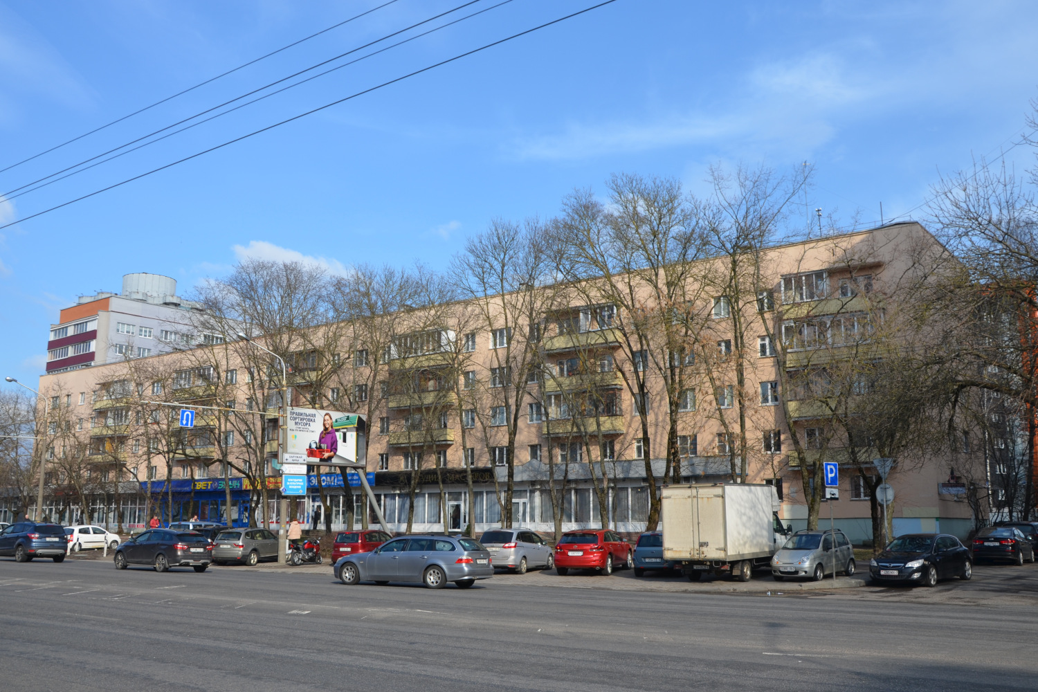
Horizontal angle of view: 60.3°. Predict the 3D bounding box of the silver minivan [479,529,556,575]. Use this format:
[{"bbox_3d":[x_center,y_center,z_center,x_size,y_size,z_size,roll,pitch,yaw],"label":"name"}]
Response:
[{"bbox_3d":[-0.058,8.088,35.436,1.828,1.684,4.520,-5,-12,23],"label":"silver minivan"}]

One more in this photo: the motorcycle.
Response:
[{"bbox_3d":[-9.202,8.911,38.968,0.780,1.220,2.120,-5,-12,25],"label":"motorcycle"}]

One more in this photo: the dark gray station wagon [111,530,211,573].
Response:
[{"bbox_3d":[-13.283,7.595,33.337,4.424,1.537,1.785,-8,-14,35],"label":"dark gray station wagon"}]

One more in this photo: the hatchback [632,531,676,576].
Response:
[{"bbox_3d":[5.421,7.572,32.697,1.810,1.585,4.300,-4,-12,21],"label":"hatchback"}]

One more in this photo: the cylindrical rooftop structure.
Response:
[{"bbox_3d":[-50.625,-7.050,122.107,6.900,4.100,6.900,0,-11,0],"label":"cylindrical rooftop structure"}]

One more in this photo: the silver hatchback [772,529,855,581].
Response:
[{"bbox_3d":[9.582,6.792,29.081,1.495,1.495,3.497,-11,-15,43],"label":"silver hatchback"}]

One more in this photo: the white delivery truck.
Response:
[{"bbox_3d":[7.221,6.307,30.343,2.130,3.070,6.100,-8,-13,34],"label":"white delivery truck"}]

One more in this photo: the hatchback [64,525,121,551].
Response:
[{"bbox_3d":[-26.369,11.859,55.077,1.595,1.480,3.535,-8,-14,36],"label":"hatchback"}]

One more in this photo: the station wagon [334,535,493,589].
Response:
[{"bbox_3d":[-3.109,6.285,26.203,4.843,1.491,1.846,-5,-12,25],"label":"station wagon"}]

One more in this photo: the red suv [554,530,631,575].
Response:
[{"bbox_3d":[2.832,7.579,33.082,1.905,1.610,4.800,-5,-12,22],"label":"red suv"}]

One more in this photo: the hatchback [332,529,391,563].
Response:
[{"bbox_3d":[-6.944,9.167,40.786,1.691,1.550,4.083,-4,-12,17],"label":"hatchback"}]

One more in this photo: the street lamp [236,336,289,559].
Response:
[{"bbox_3d":[-11.491,4.644,39.871,0.450,9.950,3.350,-8,-13,34],"label":"street lamp"}]

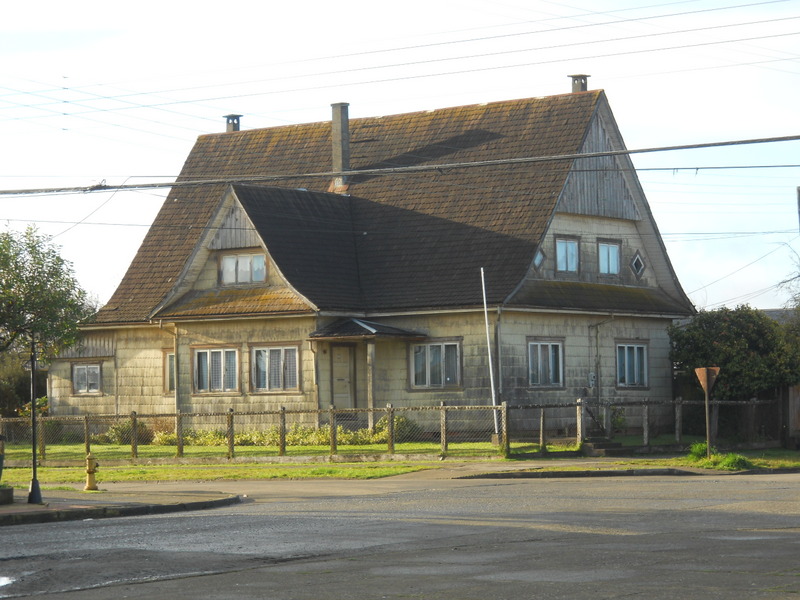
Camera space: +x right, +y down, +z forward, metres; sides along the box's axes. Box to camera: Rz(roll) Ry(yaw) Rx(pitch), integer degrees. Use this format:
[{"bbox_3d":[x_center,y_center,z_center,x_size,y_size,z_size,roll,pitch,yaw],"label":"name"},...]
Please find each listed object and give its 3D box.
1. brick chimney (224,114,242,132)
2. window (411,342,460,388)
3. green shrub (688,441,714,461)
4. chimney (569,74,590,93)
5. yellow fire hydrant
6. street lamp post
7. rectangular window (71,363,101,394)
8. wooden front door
[{"bbox_3d":[-5.849,-6.188,79.555,0.497,0.610,0.497,-3,-3,37],"label":"brick chimney"},{"bbox_3d":[1.047,1.955,67.429,1.823,1.384,0.100,-3,-3,37],"label":"window"},{"bbox_3d":[7.110,3.555,53.500,0.600,0.470,0.520,-1,-3,0],"label":"green shrub"},{"bbox_3d":[5.623,-6.762,70.929,0.532,0.560,0.532,-3,-3,37],"label":"chimney"},{"bbox_3d":[-6.569,3.628,48.200,0.300,0.808,0.270,-1,-3,6],"label":"yellow fire hydrant"},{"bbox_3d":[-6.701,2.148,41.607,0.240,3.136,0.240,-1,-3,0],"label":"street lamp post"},{"bbox_3d":[-10.568,2.691,76.410,1.273,0.978,0.100,-3,-3,37],"label":"rectangular window"},{"bbox_3d":[-1.747,2.371,68.135,0.100,1.999,1.030,-3,-3,37],"label":"wooden front door"}]

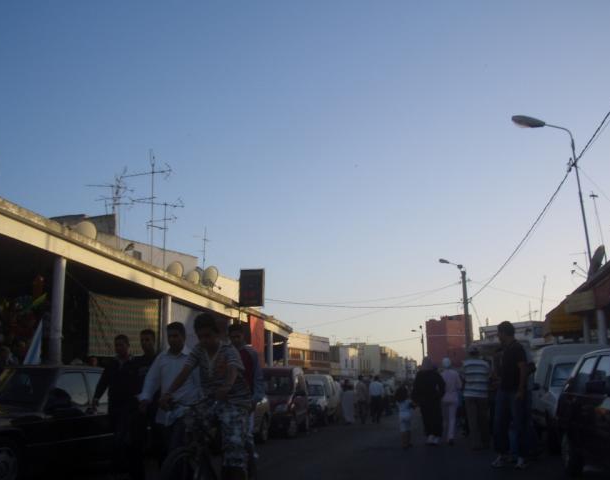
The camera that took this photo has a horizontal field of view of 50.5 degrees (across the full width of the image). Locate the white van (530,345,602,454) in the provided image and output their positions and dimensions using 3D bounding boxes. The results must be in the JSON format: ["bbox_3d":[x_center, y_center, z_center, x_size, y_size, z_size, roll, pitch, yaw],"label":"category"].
[{"bbox_3d":[4.971,2.697,11.385,1.580,1.790,4.000,-4,-14,12],"label":"white van"}]

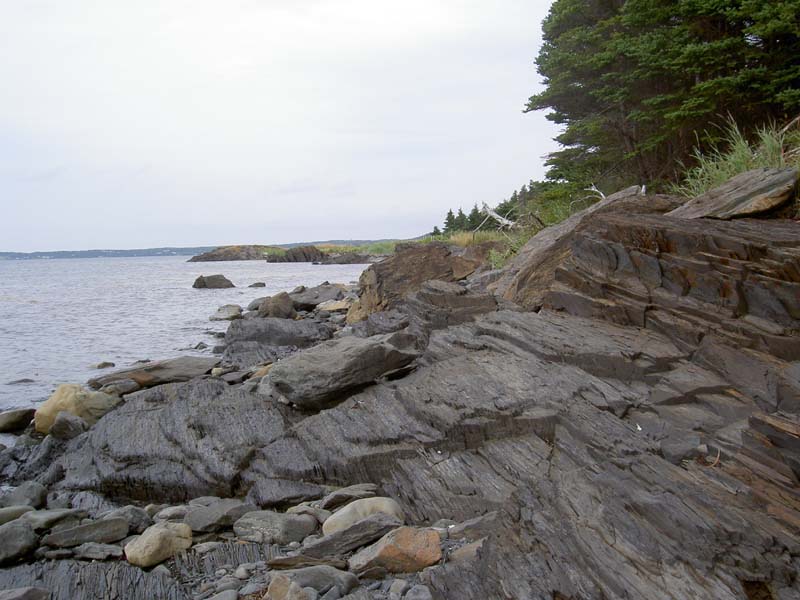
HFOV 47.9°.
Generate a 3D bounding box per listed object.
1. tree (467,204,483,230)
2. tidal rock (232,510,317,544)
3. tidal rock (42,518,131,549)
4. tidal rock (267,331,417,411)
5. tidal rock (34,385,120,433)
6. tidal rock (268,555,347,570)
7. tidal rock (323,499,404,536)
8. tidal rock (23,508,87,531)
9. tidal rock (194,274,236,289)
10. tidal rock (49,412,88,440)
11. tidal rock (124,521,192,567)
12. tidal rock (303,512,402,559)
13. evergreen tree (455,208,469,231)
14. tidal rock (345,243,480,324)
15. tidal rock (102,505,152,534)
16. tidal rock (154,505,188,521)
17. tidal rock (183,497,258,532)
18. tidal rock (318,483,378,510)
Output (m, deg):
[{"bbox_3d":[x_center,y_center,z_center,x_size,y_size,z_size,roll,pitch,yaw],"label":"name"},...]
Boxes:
[{"bbox_3d":[7.274,-7.957,88.000,1.700,2.750,1.700,-1,3,0],"label":"tree"},{"bbox_3d":[-0.711,1.290,5.109,0.460,0.165,0.320,-1,3,0],"label":"tidal rock"},{"bbox_3d":[-1.642,1.216,4.700,0.432,0.099,0.216,-3,3,-25],"label":"tidal rock"},{"bbox_3d":[-0.473,0.595,7.600,1.297,0.618,0.649,-3,3,-25],"label":"tidal rock"},{"bbox_3d":[-3.258,1.101,9.100,0.830,0.468,0.581,-2,3,-15],"label":"tidal rock"},{"bbox_3d":[-0.467,1.326,4.554,0.380,0.060,0.200,-1,3,0],"label":"tidal rock"},{"bbox_3d":[-0.191,1.152,4.750,0.436,0.183,0.240,-3,3,-25],"label":"tidal rock"},{"bbox_3d":[-1.882,1.198,4.900,0.334,0.089,0.184,-3,3,-25],"label":"tidal rock"},{"bbox_3d":[-9.720,-0.940,47.000,2.120,0.767,1.378,-1,3,0],"label":"tidal rock"},{"bbox_3d":[-3.061,1.168,8.321,0.370,0.230,0.320,-1,3,0],"label":"tidal rock"},{"bbox_3d":[-1.204,1.214,4.500,0.324,0.190,0.211,-3,4,-35],"label":"tidal rock"},{"bbox_3d":[-0.231,1.172,4.500,0.543,0.160,0.217,-3,4,-35],"label":"tidal rock"},{"bbox_3d":[6.140,-7.986,90.000,1.376,2.681,1.376,-1,3,0],"label":"evergreen tree"},{"bbox_3d":[0.290,-0.349,18.000,2.700,1.550,2.500,-1,3,0],"label":"tidal rock"},{"bbox_3d":[-1.495,1.210,4.950,0.260,0.154,0.182,-2,3,-10],"label":"tidal rock"},{"bbox_3d":[-1.388,1.291,5.475,0.230,0.090,0.180,-1,3,0],"label":"tidal rock"},{"bbox_3d":[-1.071,1.278,5.345,0.430,0.160,0.320,-1,3,0],"label":"tidal rock"},{"bbox_3d":[-0.311,1.185,5.437,0.360,0.130,0.280,-1,3,0],"label":"tidal rock"}]

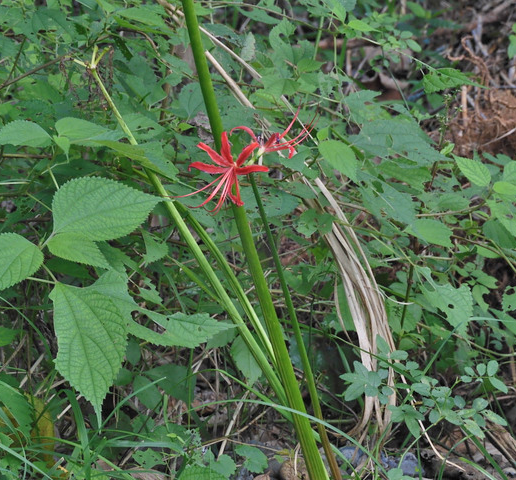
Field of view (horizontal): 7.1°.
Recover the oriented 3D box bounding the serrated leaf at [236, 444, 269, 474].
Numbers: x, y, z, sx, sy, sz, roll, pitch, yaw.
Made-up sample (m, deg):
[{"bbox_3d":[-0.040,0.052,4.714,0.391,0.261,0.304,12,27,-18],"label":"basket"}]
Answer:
[{"bbox_3d":[-0.005,0.191,3.620,0.028,0.012,0.033,0,45,-8],"label":"serrated leaf"}]

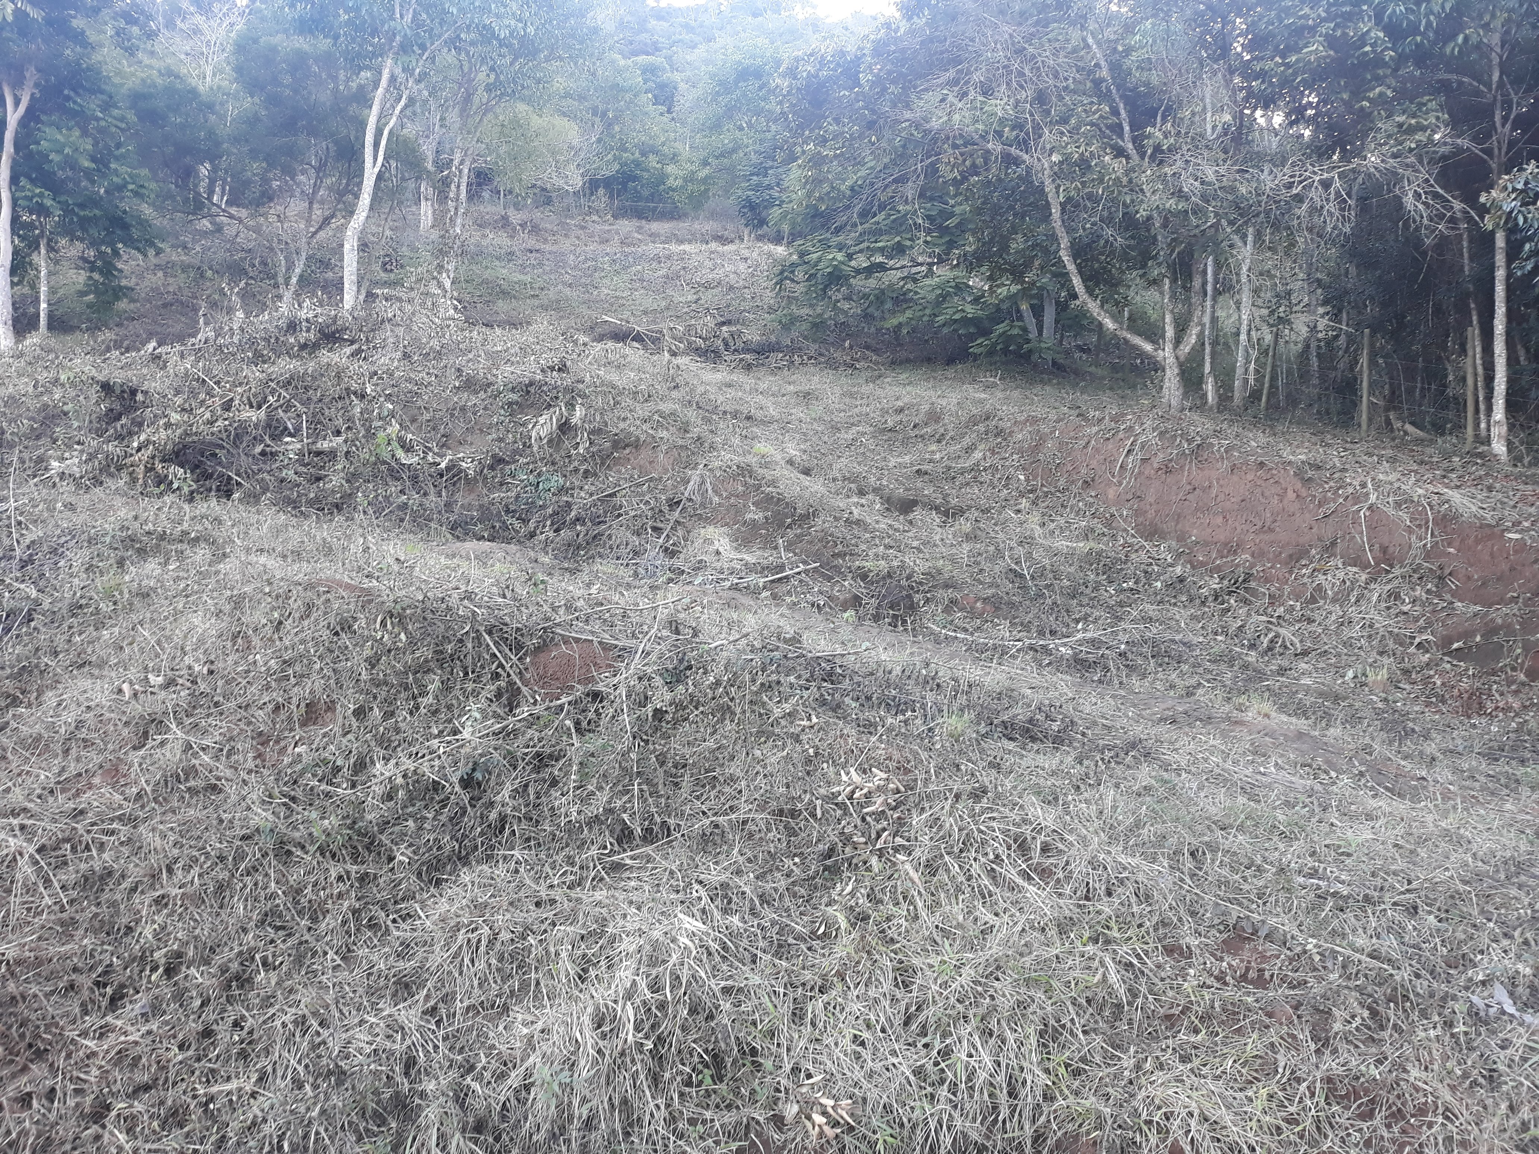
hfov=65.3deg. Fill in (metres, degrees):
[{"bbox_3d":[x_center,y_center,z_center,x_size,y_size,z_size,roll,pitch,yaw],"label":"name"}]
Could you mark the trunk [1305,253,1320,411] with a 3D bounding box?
[{"bbox_3d":[9.497,-4.280,21.000,0.245,2.776,0.220,0,2,0],"label":"trunk"}]

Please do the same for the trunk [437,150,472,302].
[{"bbox_3d":[-6.036,-6.738,23.000,0.648,2.903,0.450,0,2,0],"label":"trunk"}]

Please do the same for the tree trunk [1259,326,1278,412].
[{"bbox_3d":[8.448,-3.518,20.300,0.316,1.444,0.200,0,2,0],"label":"tree trunk"}]

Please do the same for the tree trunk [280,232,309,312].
[{"bbox_3d":[-8.110,-5.205,20.500,0.498,1.355,0.350,0,2,0],"label":"tree trunk"}]

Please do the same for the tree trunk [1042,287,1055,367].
[{"bbox_3d":[5.693,-5.116,24.500,0.262,1.669,0.250,0,2,0],"label":"tree trunk"}]

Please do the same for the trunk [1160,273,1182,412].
[{"bbox_3d":[6.356,-3.749,19.000,0.314,2.189,0.300,0,2,0],"label":"trunk"}]

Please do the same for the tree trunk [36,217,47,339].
[{"bbox_3d":[-11.826,-4.883,19.500,0.152,1.973,0.150,0,2,0],"label":"tree trunk"}]

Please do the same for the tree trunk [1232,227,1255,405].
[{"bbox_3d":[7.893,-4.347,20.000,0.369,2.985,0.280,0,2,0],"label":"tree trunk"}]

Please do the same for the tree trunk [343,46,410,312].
[{"bbox_3d":[-6.396,-6.465,19.500,1.061,4.316,0.700,0,2,0],"label":"tree trunk"}]

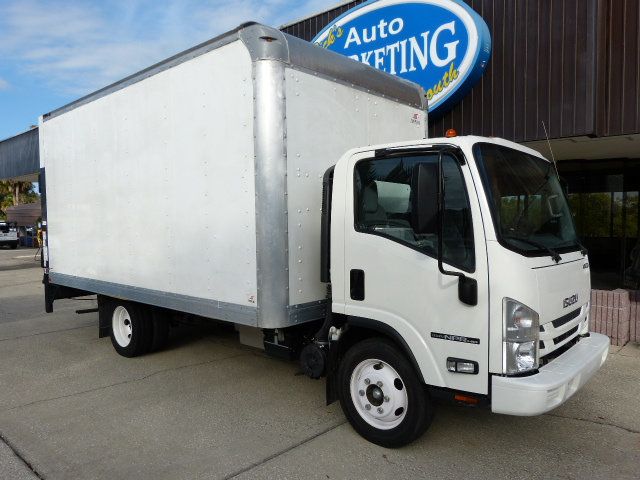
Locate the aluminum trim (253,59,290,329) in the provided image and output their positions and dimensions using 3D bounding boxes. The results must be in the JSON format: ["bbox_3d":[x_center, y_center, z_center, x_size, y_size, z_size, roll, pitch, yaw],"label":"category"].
[{"bbox_3d":[-0.392,-0.360,3.743,0.203,2.148,0.203,1,3,41],"label":"aluminum trim"}]

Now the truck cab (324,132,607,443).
[{"bbox_3d":[1.277,0.321,3.893,1.780,2.360,2.100,1,3,41],"label":"truck cab"}]

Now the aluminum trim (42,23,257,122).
[{"bbox_3d":[-2.238,-1.762,5.243,4.686,0.162,0.130,1,3,41],"label":"aluminum trim"}]

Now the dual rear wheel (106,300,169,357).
[{"bbox_3d":[-2.350,1.077,6.033,0.790,0.785,0.495,1,3,41],"label":"dual rear wheel"}]

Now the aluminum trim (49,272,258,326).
[{"bbox_3d":[-2.237,0.597,5.321,4.656,0.165,0.060,1,3,41],"label":"aluminum trim"}]

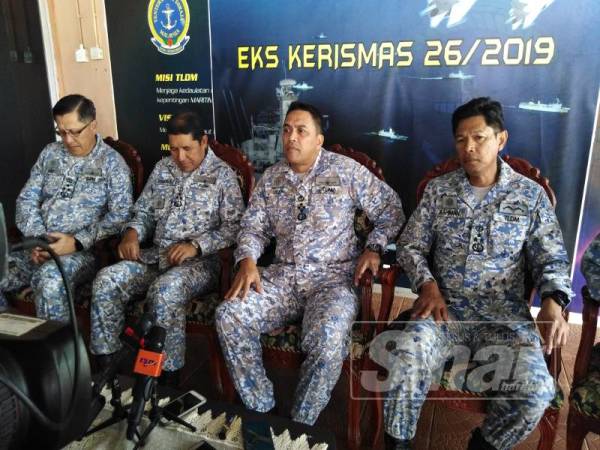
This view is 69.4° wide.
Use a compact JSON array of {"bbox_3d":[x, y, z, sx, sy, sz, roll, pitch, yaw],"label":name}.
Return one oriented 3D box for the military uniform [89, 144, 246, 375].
[{"bbox_3d":[-0.599,0.122,1.987,0.530,0.920,0.620,5,14,24],"label":"military uniform"}]

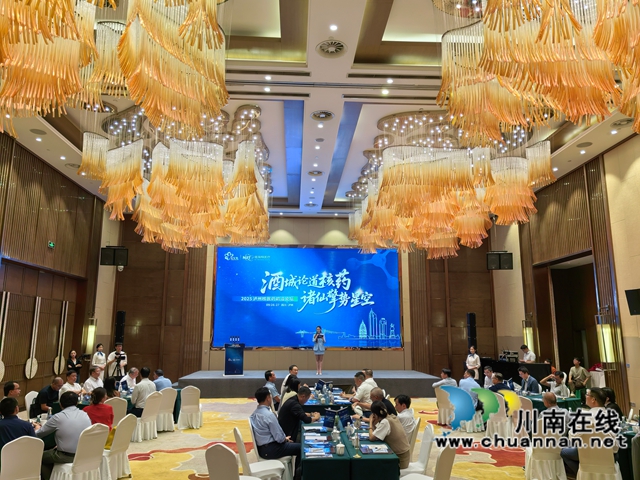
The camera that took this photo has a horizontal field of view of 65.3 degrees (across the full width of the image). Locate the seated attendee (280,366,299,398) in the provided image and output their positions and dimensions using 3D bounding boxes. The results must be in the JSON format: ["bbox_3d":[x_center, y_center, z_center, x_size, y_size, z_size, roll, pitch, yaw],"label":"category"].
[{"bbox_3d":[-0.715,3.606,11.612,0.780,1.340,0.520,1,-11,-3],"label":"seated attendee"}]

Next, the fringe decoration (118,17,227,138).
[{"bbox_3d":[-1.907,-2.147,6.456,1.187,1.533,1.150,1,-10,-3],"label":"fringe decoration"}]

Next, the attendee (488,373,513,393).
[{"bbox_3d":[3.888,3.497,10.758,0.520,1.230,0.760,9,-14,-40],"label":"attendee"}]

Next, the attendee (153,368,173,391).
[{"bbox_3d":[-3.542,3.530,11.078,0.540,1.280,0.780,8,-13,-36],"label":"attendee"}]

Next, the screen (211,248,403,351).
[{"bbox_3d":[-0.460,2.338,20.684,7.750,4.100,0.120,1,-11,-3],"label":"screen"}]

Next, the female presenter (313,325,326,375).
[{"bbox_3d":[-0.018,3.941,17.804,0.480,1.700,0.360,1,-10,-3],"label":"female presenter"}]

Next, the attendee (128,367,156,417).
[{"bbox_3d":[-3.755,3.349,10.337,0.540,1.360,0.780,7,-13,-32],"label":"attendee"}]

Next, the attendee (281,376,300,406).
[{"bbox_3d":[-0.413,3.115,9.063,0.750,1.240,0.480,1,-11,-3],"label":"attendee"}]

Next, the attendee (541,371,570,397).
[{"bbox_3d":[5.130,3.508,10.852,0.780,1.270,0.550,7,-13,-33],"label":"attendee"}]

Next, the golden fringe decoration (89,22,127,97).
[{"bbox_3d":[-3.360,-2.863,7.893,0.680,1.200,0.500,1,-11,-3],"label":"golden fringe decoration"}]

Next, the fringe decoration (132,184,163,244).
[{"bbox_3d":[-5.188,-0.782,15.103,1.000,1.866,0.650,1,-11,-3],"label":"fringe decoration"}]

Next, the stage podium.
[{"bbox_3d":[-3.034,4.219,17.902,0.670,1.220,0.500,1,-11,-3],"label":"stage podium"}]

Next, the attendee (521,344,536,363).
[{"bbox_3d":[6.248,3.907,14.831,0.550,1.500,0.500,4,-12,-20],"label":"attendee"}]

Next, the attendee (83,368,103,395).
[{"bbox_3d":[-4.489,3.234,9.971,0.750,1.320,0.520,-6,-13,29],"label":"attendee"}]

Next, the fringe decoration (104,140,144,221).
[{"bbox_3d":[-4.576,-1.400,11.627,0.900,1.819,0.800,1,-10,-3],"label":"fringe decoration"}]

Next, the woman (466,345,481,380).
[{"bbox_3d":[5.022,4.291,16.271,0.480,1.670,0.340,-3,-11,15],"label":"woman"}]

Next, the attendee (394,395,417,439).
[{"bbox_3d":[0.926,2.701,6.618,0.780,1.270,0.500,-3,-11,14],"label":"attendee"}]

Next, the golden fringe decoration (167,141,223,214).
[{"bbox_3d":[-3.102,-1.554,12.874,1.320,1.680,0.900,1,-11,-3],"label":"golden fringe decoration"}]

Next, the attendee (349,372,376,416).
[{"bbox_3d":[0.787,3.321,10.009,0.780,1.310,0.520,-3,-11,14],"label":"attendee"}]

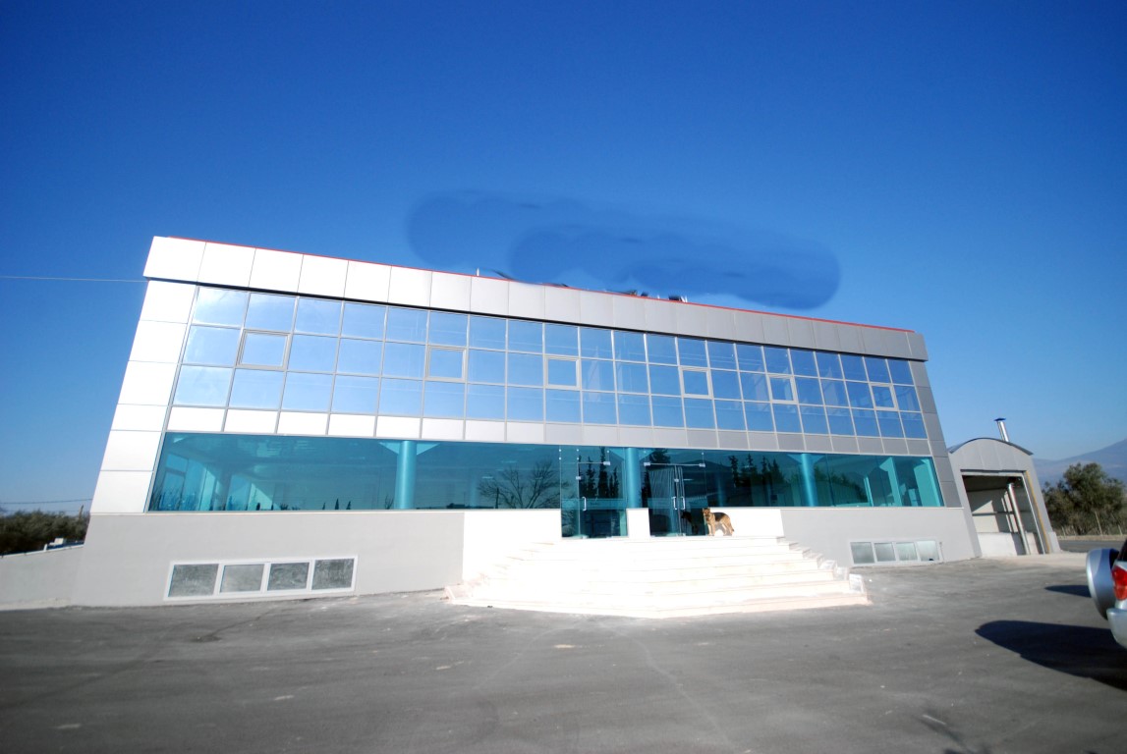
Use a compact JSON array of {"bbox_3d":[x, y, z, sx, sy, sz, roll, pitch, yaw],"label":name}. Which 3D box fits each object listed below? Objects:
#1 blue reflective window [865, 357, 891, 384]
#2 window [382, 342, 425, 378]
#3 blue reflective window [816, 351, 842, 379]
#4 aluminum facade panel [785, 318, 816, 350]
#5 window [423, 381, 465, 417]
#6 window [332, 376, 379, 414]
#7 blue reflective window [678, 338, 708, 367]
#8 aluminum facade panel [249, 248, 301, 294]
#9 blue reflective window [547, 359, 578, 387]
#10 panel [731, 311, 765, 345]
[{"bbox_3d":[12.540,-0.261,18.768,1.130,1.041,0.080,4,-18,-16],"label":"blue reflective window"},{"bbox_3d":[-4.815,-0.483,14.286,1.212,1.113,0.080,4,-18,-16],"label":"window"},{"bbox_3d":[10.336,-0.442,18.293,1.116,1.044,0.080,4,-19,-16],"label":"blue reflective window"},{"bbox_3d":[9.602,-1.775,18.894,1.238,1.225,0.080,4,-18,-16],"label":"aluminum facade panel"},{"bbox_3d":[-3.412,0.661,13.572,1.142,1.042,0.080,4,-18,-16],"label":"window"},{"bbox_3d":[-5.697,0.495,12.925,1.142,1.042,0.080,4,-18,-16],"label":"window"},{"bbox_3d":[4.431,-0.818,16.070,1.114,1.021,0.060,4,-18,-16],"label":"blue reflective window"},{"bbox_3d":[-8.063,-2.957,13.262,1.188,1.188,0.100,4,-18,-16],"label":"aluminum facade panel"},{"bbox_3d":[-0.007,-0.135,14.987,1.165,1.071,0.080,4,-18,-16],"label":"blue reflective window"},{"bbox_3d":[6.905,-1.864,17.529,1.200,1.220,0.080,4,-19,-16],"label":"panel"}]

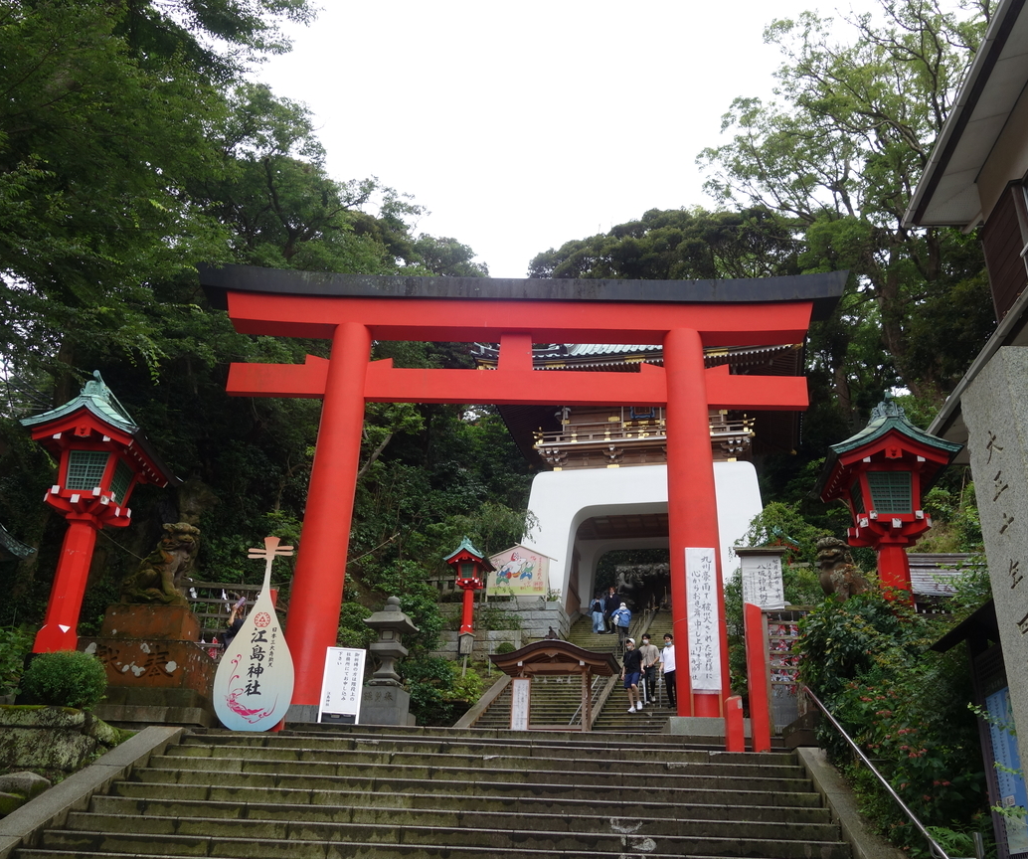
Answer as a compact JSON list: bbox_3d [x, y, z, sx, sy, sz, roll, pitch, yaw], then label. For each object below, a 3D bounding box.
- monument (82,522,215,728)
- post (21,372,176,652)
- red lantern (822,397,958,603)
[{"bbox_3d":[-4.483,2.536,12.800,1.750,2.720,1.750,1,-24,2],"label":"monument"},{"bbox_3d":[-4.860,1.114,11.357,1.320,3.270,1.460,2,-25,3],"label":"post"},{"bbox_3d":[3.990,1.397,10.544,1.370,3.600,1.400,0,-24,6],"label":"red lantern"}]

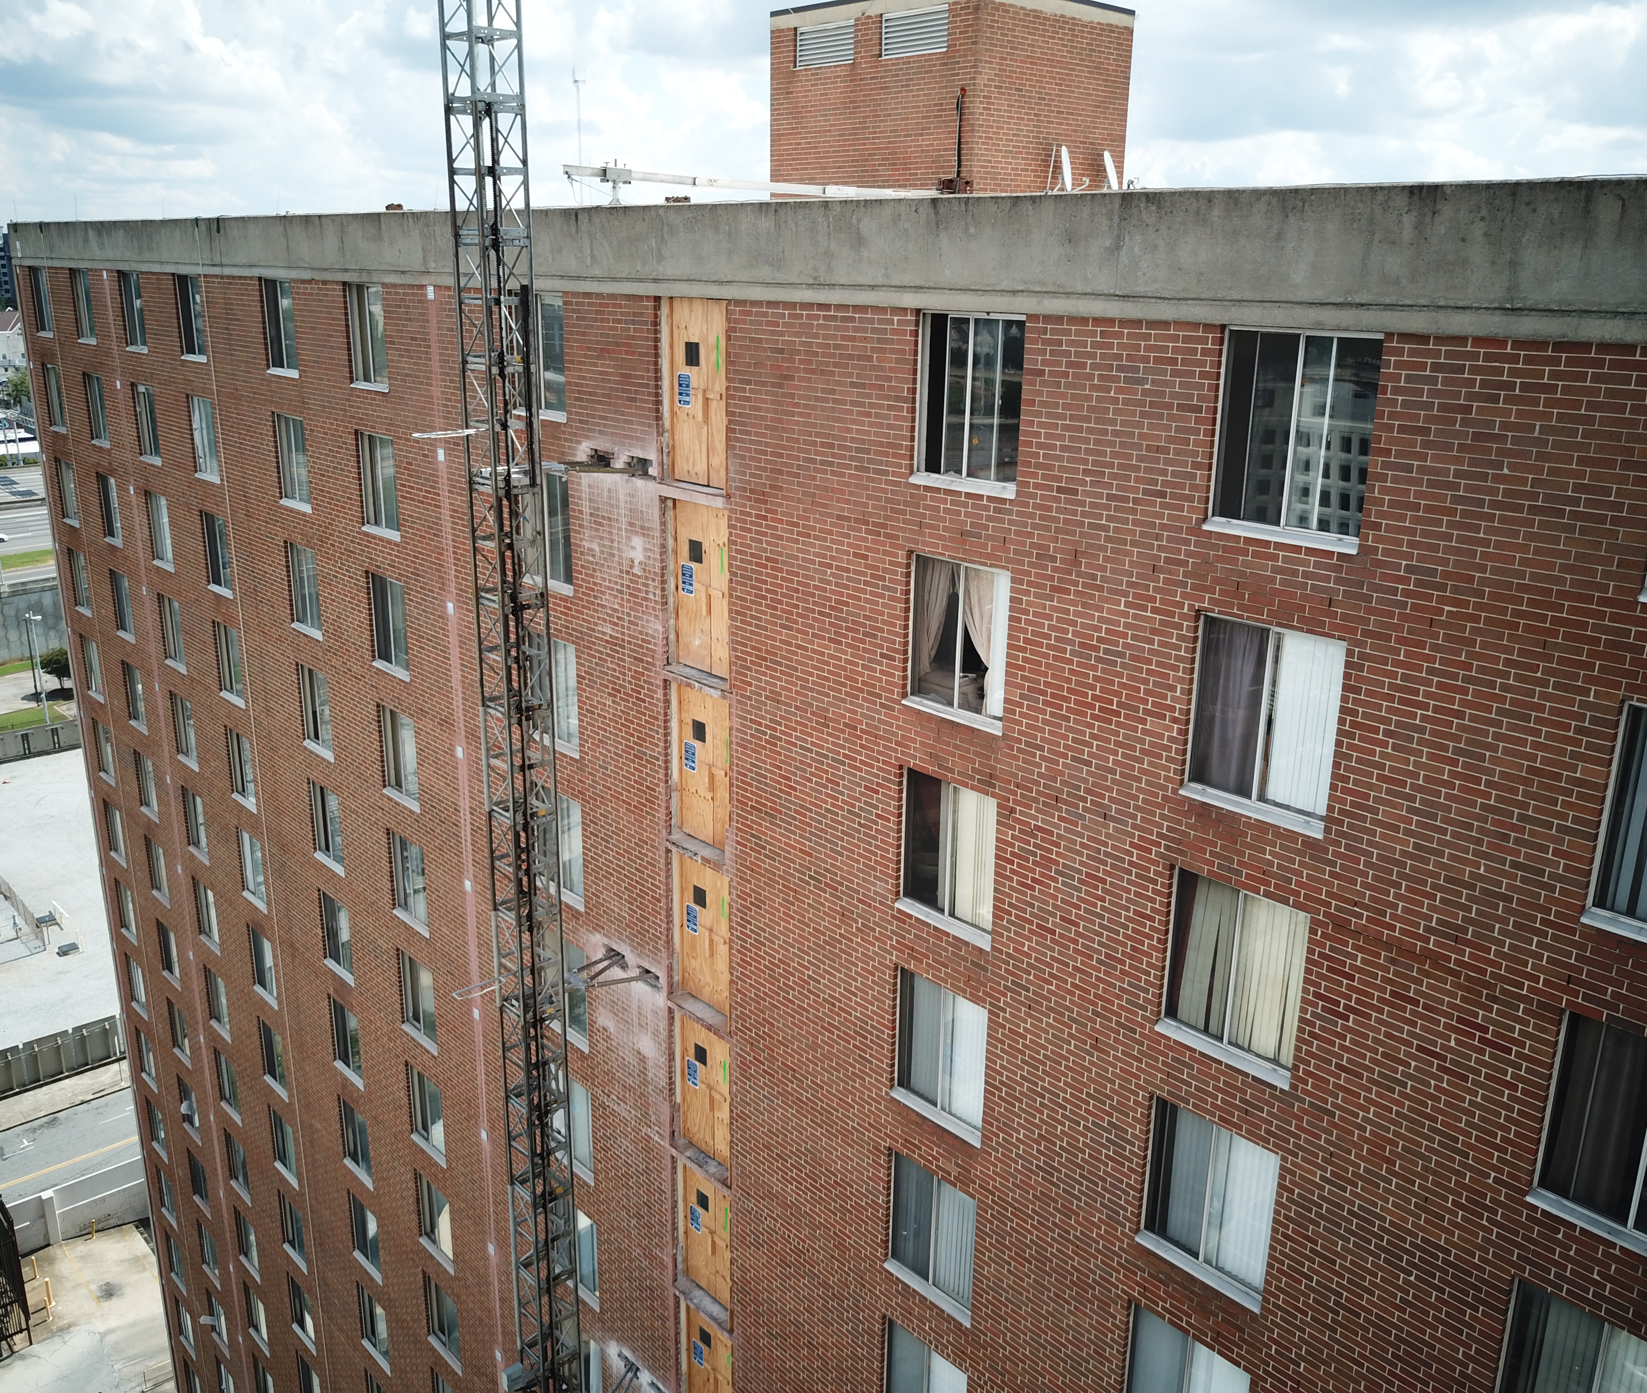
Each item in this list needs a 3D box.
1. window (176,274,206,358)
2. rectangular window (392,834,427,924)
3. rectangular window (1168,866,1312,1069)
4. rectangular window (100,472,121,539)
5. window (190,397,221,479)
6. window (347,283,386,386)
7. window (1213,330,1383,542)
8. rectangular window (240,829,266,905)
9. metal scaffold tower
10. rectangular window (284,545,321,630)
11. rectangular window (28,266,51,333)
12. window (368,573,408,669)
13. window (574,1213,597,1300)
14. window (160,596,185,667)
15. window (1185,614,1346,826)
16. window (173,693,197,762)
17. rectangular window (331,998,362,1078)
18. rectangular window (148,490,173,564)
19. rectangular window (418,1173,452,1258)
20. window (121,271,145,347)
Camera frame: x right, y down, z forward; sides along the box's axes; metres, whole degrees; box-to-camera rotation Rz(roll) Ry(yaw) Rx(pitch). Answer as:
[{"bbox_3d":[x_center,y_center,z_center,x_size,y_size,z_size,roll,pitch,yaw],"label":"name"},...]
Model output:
[{"bbox_3d":[-13.810,-8.344,30.564,0.130,1.733,1.500,-15,23,-41],"label":"window"},{"bbox_3d":[-8.039,3.568,27.283,0.100,1.690,1.460,-15,23,-41],"label":"rectangular window"},{"bbox_3d":[4.069,2.690,13.814,0.130,1.758,1.500,-15,23,-41],"label":"rectangular window"},{"bbox_3d":[-19.053,-5.051,37.441,0.120,1.741,1.506,-14,23,-41],"label":"rectangular window"},{"bbox_3d":[-13.581,-5.737,30.781,0.100,1.690,1.460,-15,23,-41],"label":"window"},{"bbox_3d":[-7.848,-6.300,24.228,0.120,1.652,1.437,-14,23,-41],"label":"window"},{"bbox_3d":[4.186,-2.343,12.277,0.120,1.741,1.506,-14,23,-41],"label":"window"},{"bbox_3d":[-13.769,4.150,33.869,0.120,1.684,1.437,-14,23,-41],"label":"rectangular window"},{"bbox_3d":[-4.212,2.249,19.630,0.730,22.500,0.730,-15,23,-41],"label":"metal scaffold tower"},{"bbox_3d":[-10.469,-2.217,28.324,0.100,1.690,1.460,-15,23,-41],"label":"rectangular window"},{"bbox_3d":[-21.514,-10.954,38.486,0.120,1.741,1.506,-14,23,-41],"label":"rectangular window"},{"bbox_3d":[-7.939,-1.367,25.753,0.120,1.683,1.437,-14,23,-41],"label":"window"},{"bbox_3d":[-4.478,9.976,25.473,0.130,1.758,1.500,-15,23,-41],"label":"window"},{"bbox_3d":[-16.502,-1.657,35.572,0.120,1.741,1.506,-14,23,-41],"label":"window"},{"bbox_3d":[4.138,0.180,13.058,0.120,1.741,1.506,-14,23,-41],"label":"window"},{"bbox_3d":[-16.550,0.867,36.354,0.120,1.741,1.506,-14,23,-41],"label":"window"},{"bbox_3d":[-10.633,7.688,31.382,0.120,1.684,1.437,-14,23,-41],"label":"rectangular window"},{"bbox_3d":[-16.142,-4.111,34.139,0.120,1.683,1.437,-14,23,-41],"label":"rectangular window"},{"bbox_3d":[-8.170,11.071,29.600,0.100,1.690,1.460,-15,23,-41],"label":"rectangular window"},{"bbox_3d":[-16.035,-9.010,32.575,0.100,1.690,1.460,-15,23,-41],"label":"window"}]

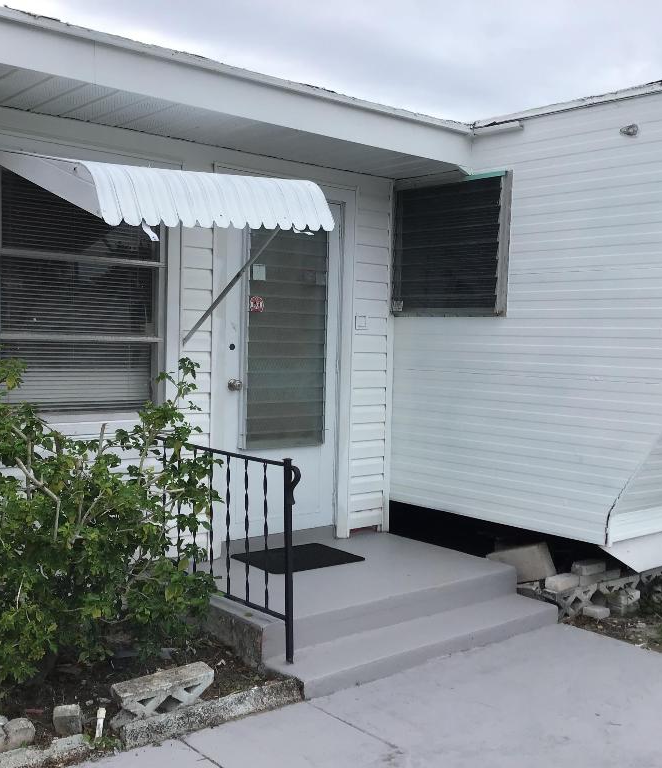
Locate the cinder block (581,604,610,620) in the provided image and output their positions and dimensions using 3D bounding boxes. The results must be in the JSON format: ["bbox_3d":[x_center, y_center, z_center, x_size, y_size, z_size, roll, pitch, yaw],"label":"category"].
[{"bbox_3d":[1.514,1.289,5.201,0.125,0.052,0.105,-1,4,-41],"label":"cinder block"}]

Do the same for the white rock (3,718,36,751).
[{"bbox_3d":[-1.140,1.253,3.310,0.105,0.087,0.095,-1,4,-41],"label":"white rock"}]

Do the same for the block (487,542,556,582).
[{"bbox_3d":[1.105,1.061,5.362,0.096,0.188,0.394,-4,-14,-42],"label":"block"}]

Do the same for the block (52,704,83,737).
[{"bbox_3d":[-0.979,1.260,3.442,0.098,0.076,0.095,-1,3,-12],"label":"block"}]

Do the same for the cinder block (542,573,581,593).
[{"bbox_3d":[1.303,1.118,5.171,0.205,0.060,0.085,-1,4,-41],"label":"cinder block"}]

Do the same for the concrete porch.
[{"bbox_3d":[0.109,1.155,4.956,1.815,0.253,1.403,-1,4,-41],"label":"concrete porch"}]

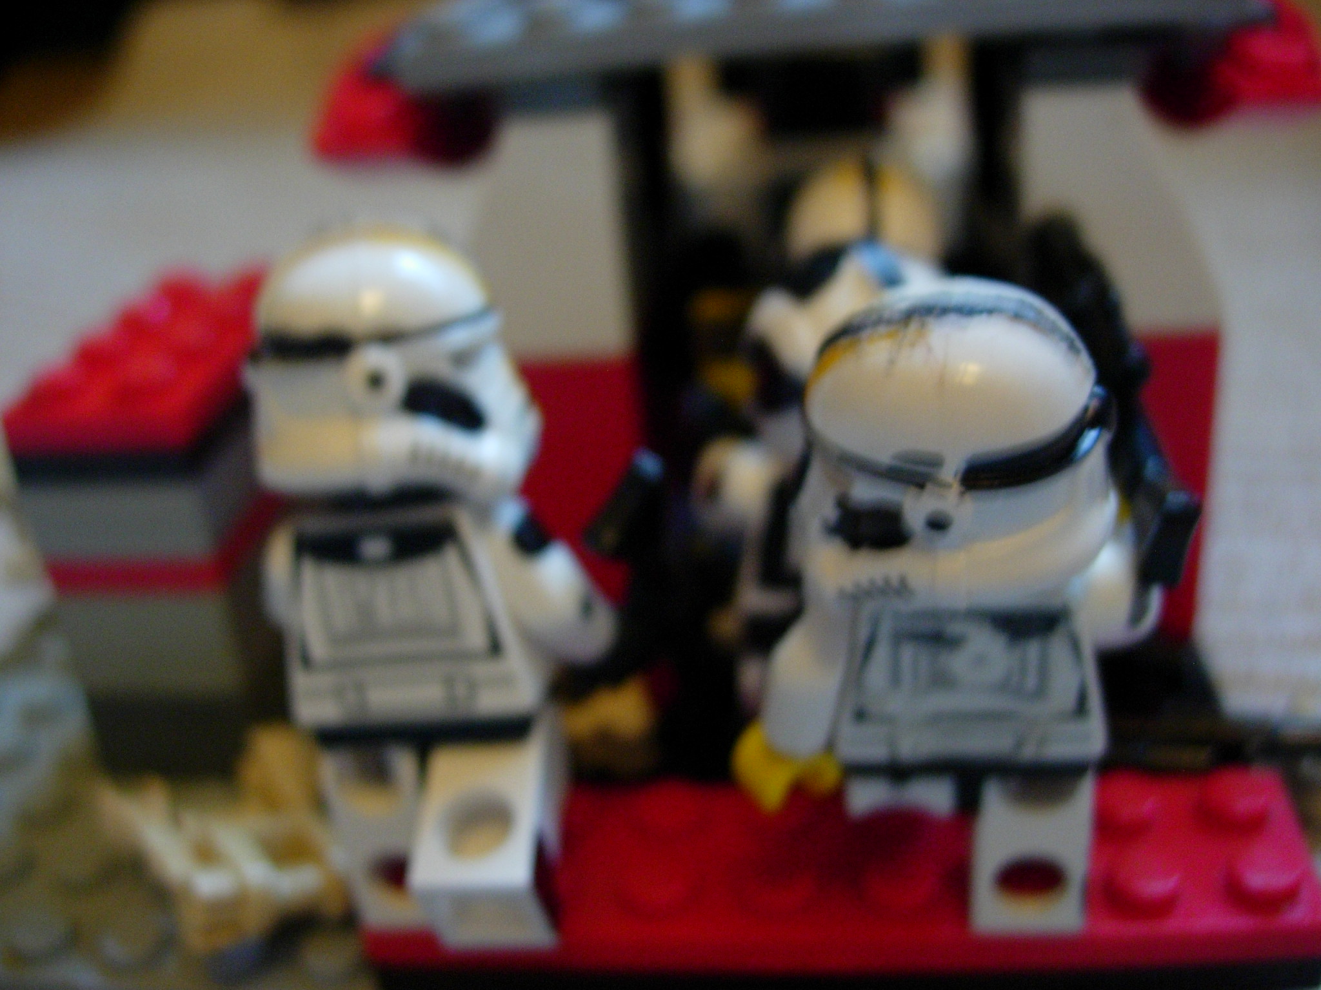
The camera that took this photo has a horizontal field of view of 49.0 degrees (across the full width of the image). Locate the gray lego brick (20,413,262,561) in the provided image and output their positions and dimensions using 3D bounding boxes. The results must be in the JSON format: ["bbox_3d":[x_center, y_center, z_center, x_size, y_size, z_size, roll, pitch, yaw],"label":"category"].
[{"bbox_3d":[-0.044,-0.004,0.136,0.016,0.006,0.032,-1,24,5],"label":"gray lego brick"}]

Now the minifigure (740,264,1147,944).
[{"bbox_3d":[0.017,0.008,0.086,0.025,0.041,0.018,-3,29,4],"label":"minifigure"}]

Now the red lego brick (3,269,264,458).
[{"bbox_3d":[-0.045,-0.012,0.132,0.016,0.005,0.033,-1,24,5],"label":"red lego brick"}]

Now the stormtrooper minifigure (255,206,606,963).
[{"bbox_3d":[-0.013,0.006,0.090,0.022,0.042,0.018,-3,21,6],"label":"stormtrooper minifigure"}]

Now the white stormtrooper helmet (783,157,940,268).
[{"bbox_3d":[0.018,-0.021,0.125,0.014,0.015,0.016,-1,24,5],"label":"white stormtrooper helmet"}]

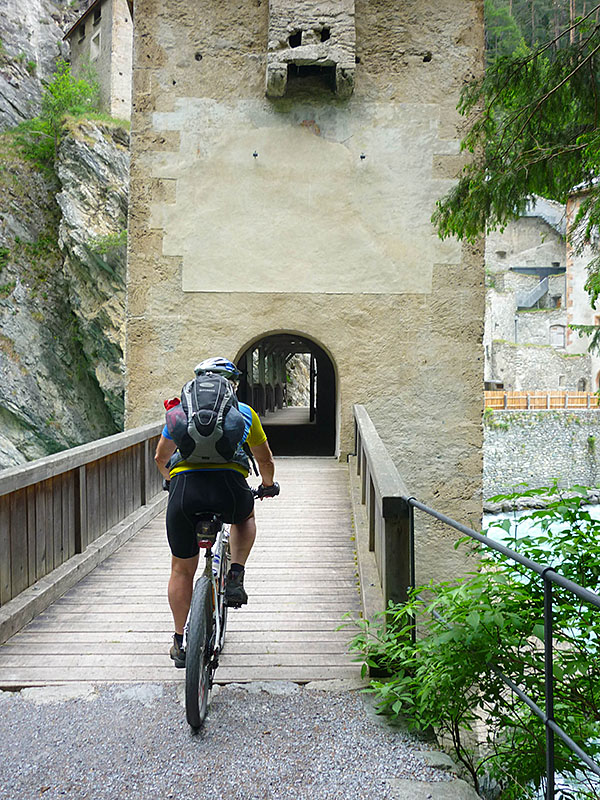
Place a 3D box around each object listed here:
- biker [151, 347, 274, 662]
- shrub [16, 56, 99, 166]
[{"bbox_3d":[-0.470,0.585,4.100,0.660,1.640,0.900,0,2,2],"label":"biker"},{"bbox_3d":[-10.855,-12.816,34.000,3.700,4.600,3.300,0,2,0],"label":"shrub"}]

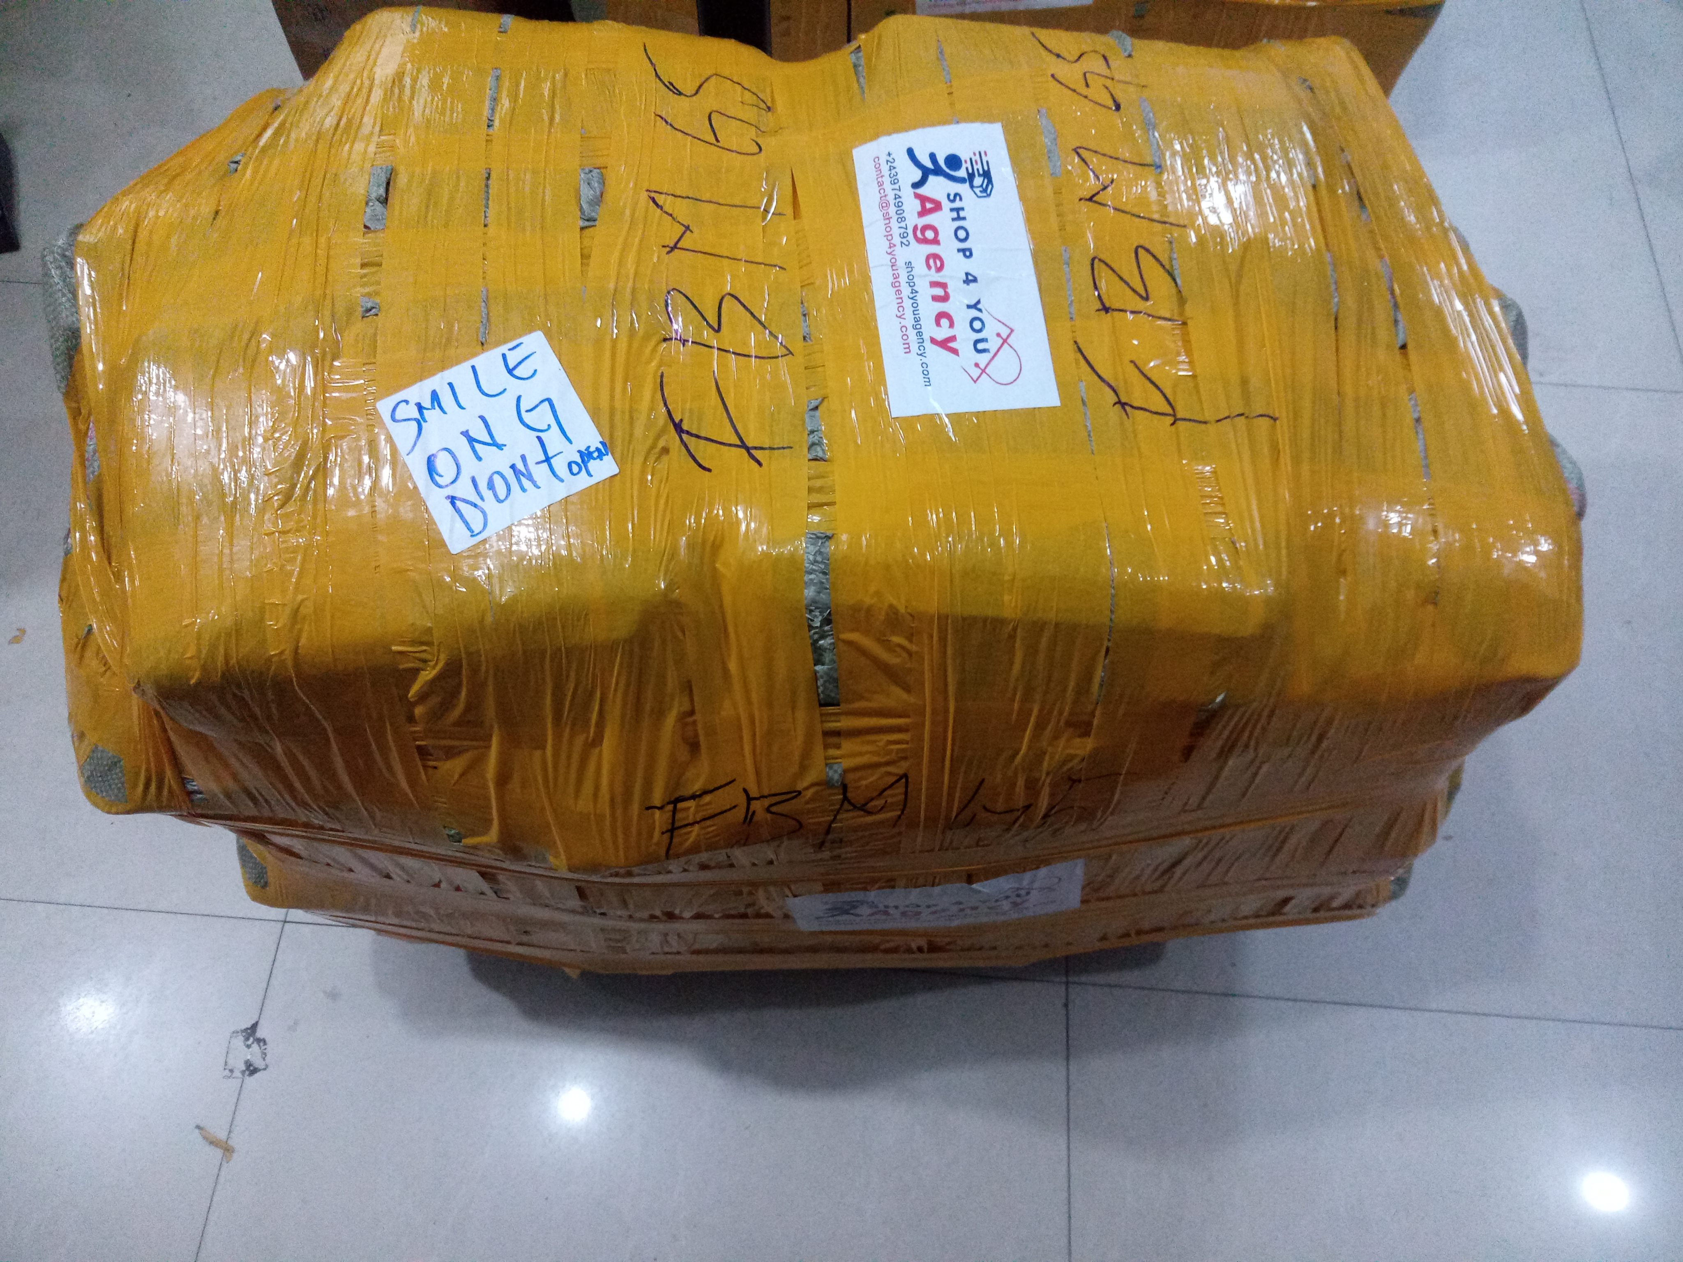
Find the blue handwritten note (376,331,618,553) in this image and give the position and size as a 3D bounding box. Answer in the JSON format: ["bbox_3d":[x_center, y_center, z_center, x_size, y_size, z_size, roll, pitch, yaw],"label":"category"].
[{"bbox_3d":[-0.198,-0.111,0.784,0.104,0.004,0.105,-27,73,-12],"label":"blue handwritten note"}]

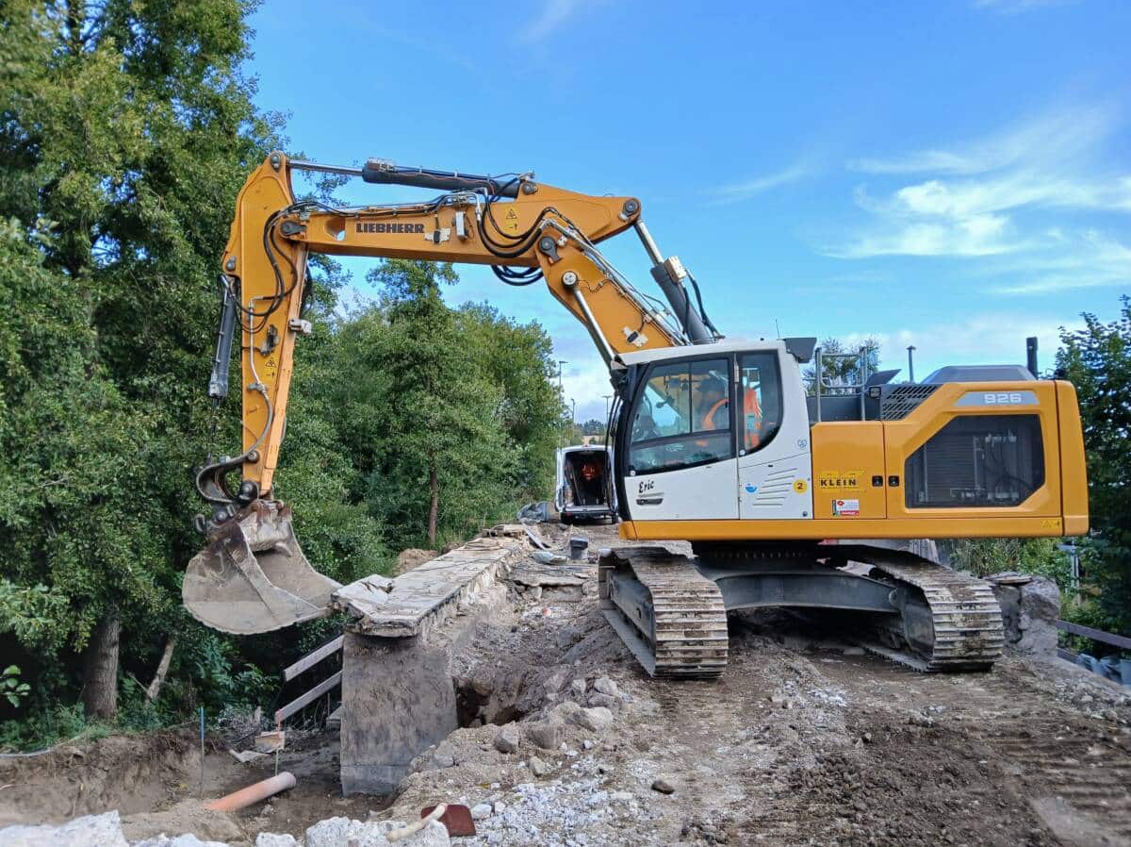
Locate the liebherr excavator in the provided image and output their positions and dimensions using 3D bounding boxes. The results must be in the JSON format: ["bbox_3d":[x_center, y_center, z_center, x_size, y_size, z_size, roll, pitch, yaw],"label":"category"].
[{"bbox_3d":[0.670,-0.280,9.430,9.100,5.250,4.500,0,-3,-3],"label":"liebherr excavator"}]

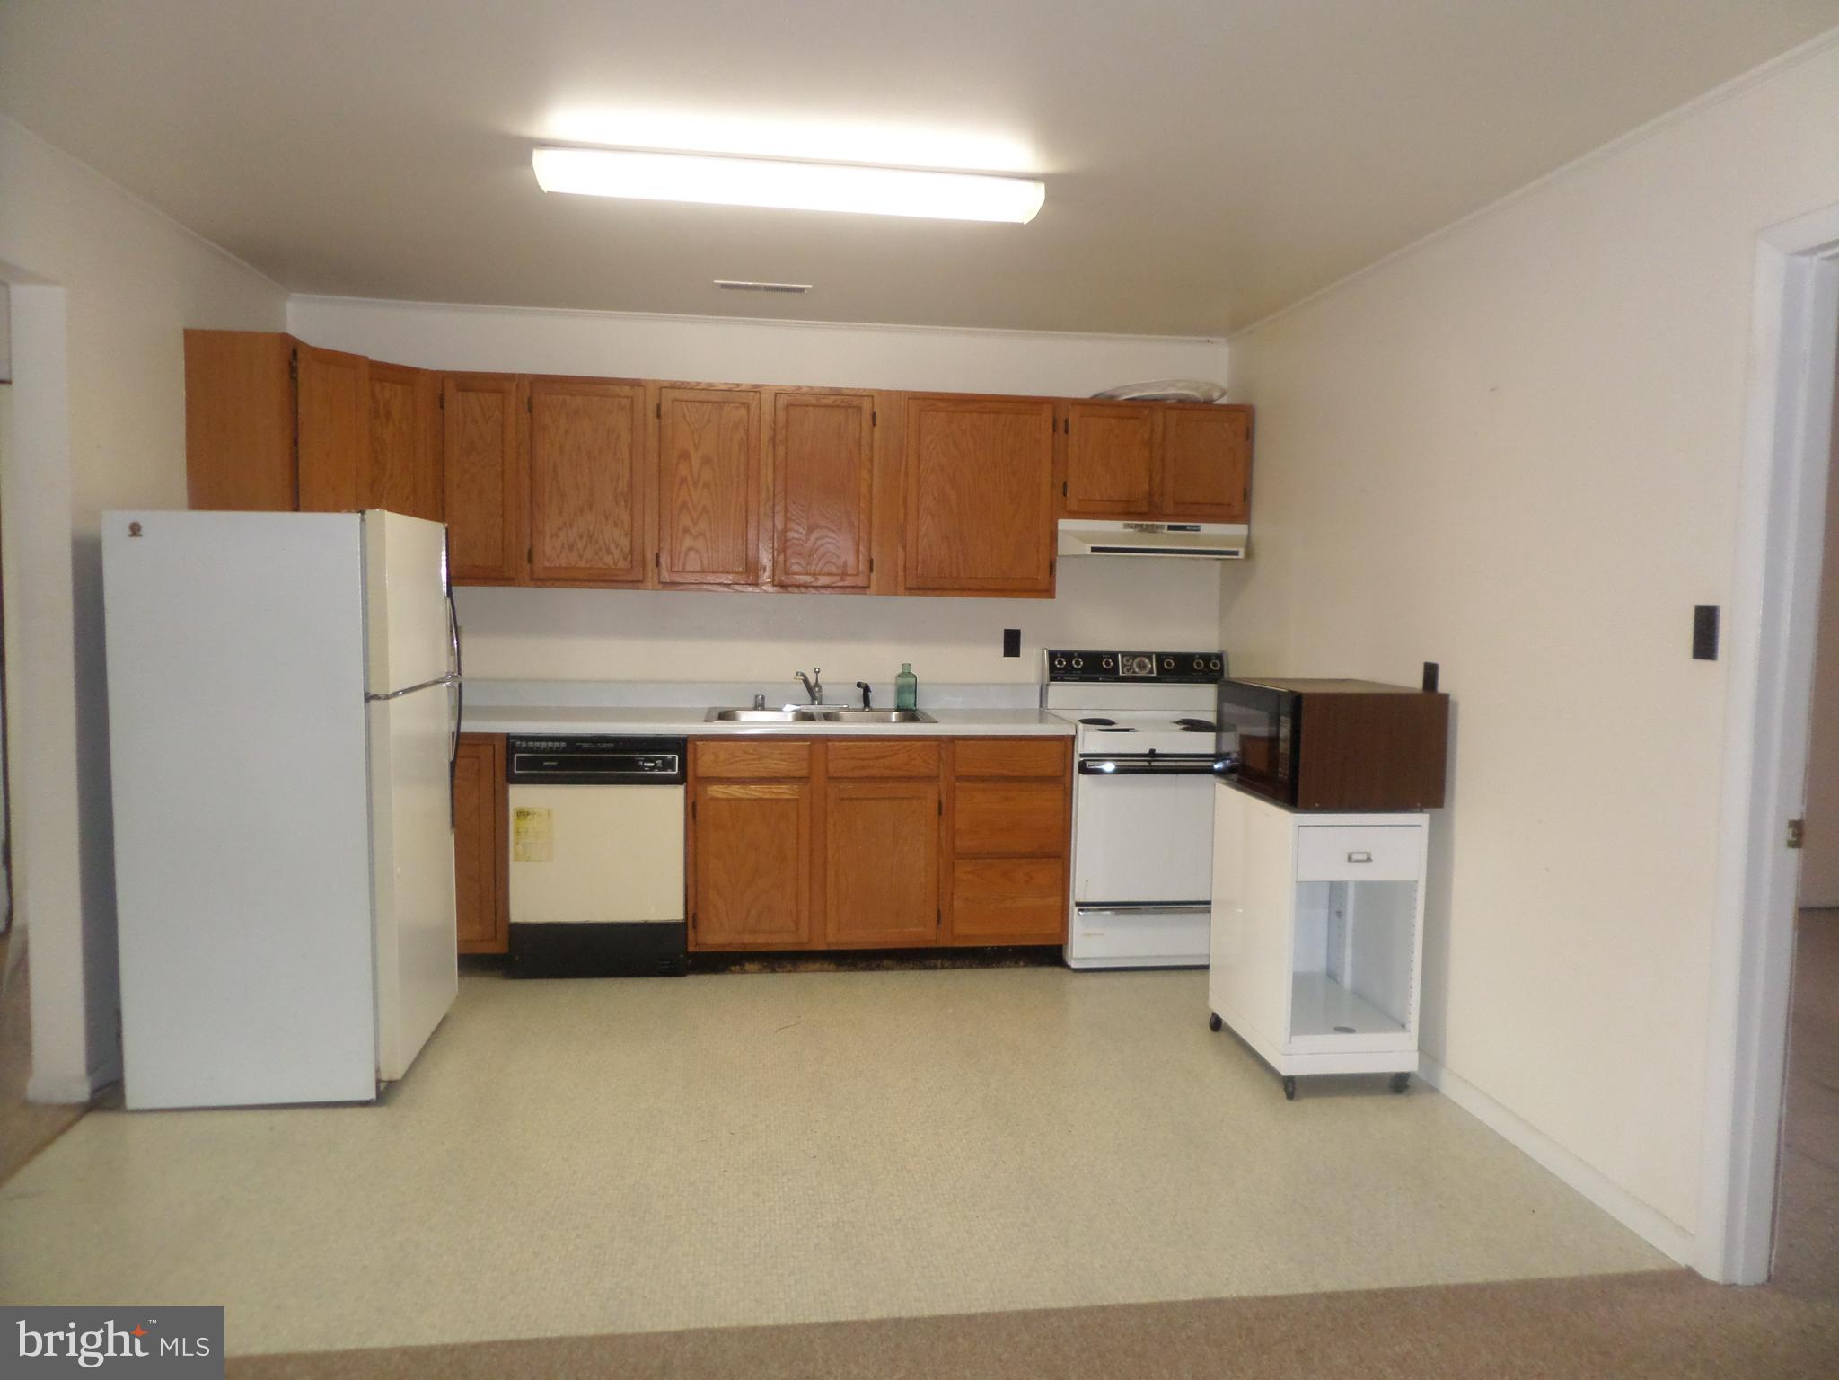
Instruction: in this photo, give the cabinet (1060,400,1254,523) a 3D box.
[{"bbox_3d":[0.886,-0.884,5.026,0.770,0.460,0.320,0,5,-8],"label":"cabinet"}]

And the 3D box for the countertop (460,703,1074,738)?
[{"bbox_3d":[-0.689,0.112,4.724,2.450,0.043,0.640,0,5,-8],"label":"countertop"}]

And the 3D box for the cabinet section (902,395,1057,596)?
[{"bbox_3d":[0.206,-0.743,4.981,0.574,0.737,0.326,1,4,-8],"label":"cabinet section"}]

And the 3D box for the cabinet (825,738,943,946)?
[{"bbox_3d":[-0.168,0.523,4.833,0.428,0.763,0.615,0,5,-8],"label":"cabinet"}]

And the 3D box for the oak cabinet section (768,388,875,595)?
[{"bbox_3d":[-0.385,-0.750,4.898,0.380,0.724,0.326,1,4,-8],"label":"oak cabinet section"}]

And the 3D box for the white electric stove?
[{"bbox_3d":[0.898,0.440,4.942,0.757,1.158,0.680,0,5,-8],"label":"white electric stove"}]

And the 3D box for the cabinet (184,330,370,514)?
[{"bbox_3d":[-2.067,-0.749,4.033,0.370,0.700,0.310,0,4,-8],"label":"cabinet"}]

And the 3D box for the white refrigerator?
[{"bbox_3d":[-1.753,0.289,3.663,0.720,1.568,0.710,0,5,-8],"label":"white refrigerator"}]

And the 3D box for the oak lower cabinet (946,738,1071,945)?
[{"bbox_3d":[0.276,0.526,4.896,0.478,0.763,0.615,0,5,-8],"label":"oak lower cabinet"}]

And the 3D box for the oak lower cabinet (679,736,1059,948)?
[{"bbox_3d":[-0.168,0.532,4.834,1.375,0.785,0.615,0,5,-8],"label":"oak lower cabinet"}]

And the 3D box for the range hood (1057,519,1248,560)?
[{"bbox_3d":[0.896,-0.583,4.993,0.760,0.135,0.480,0,4,-8],"label":"range hood"}]

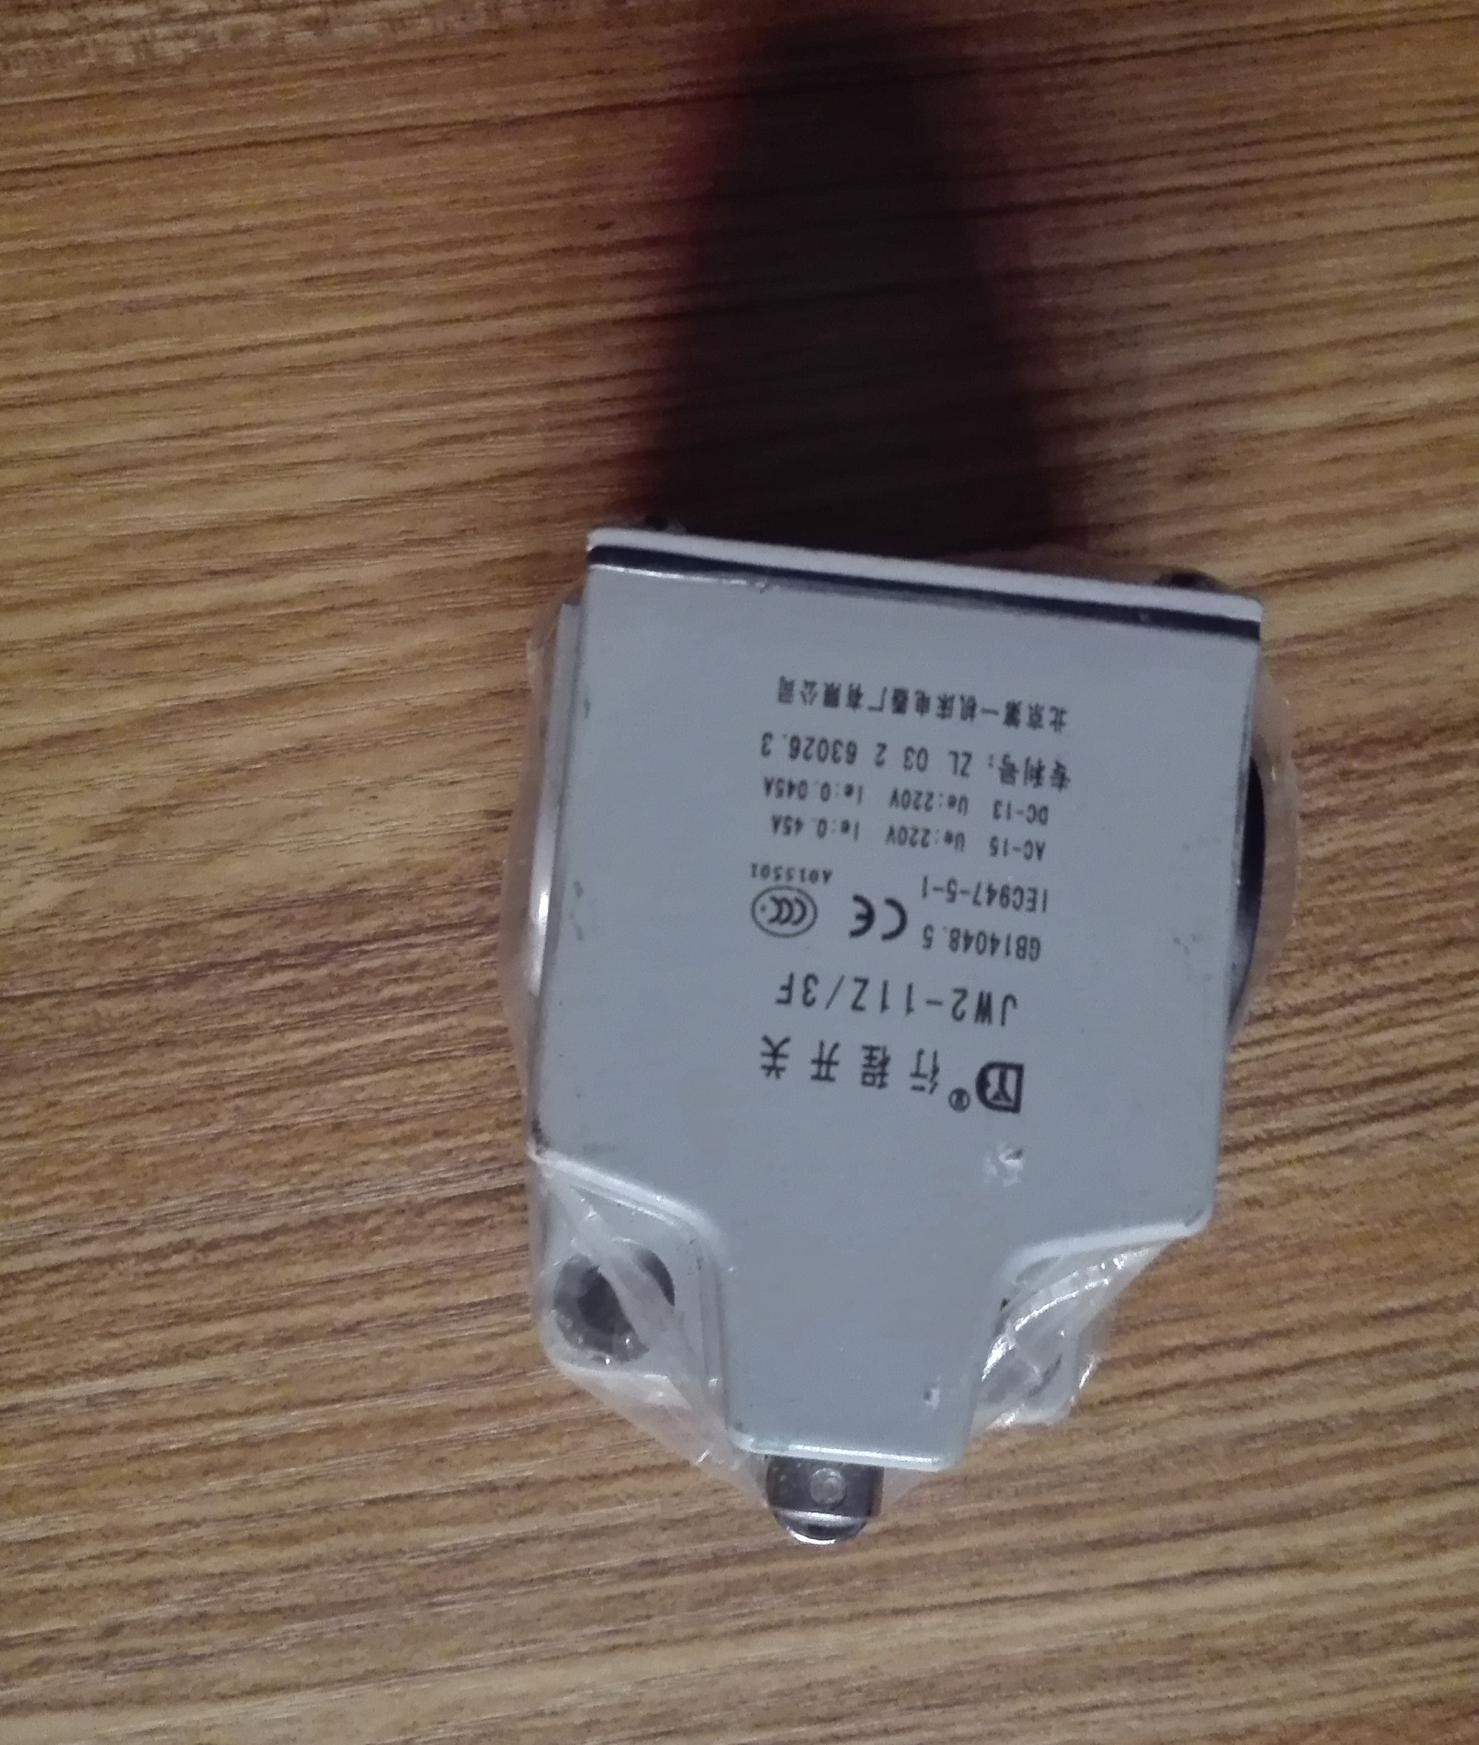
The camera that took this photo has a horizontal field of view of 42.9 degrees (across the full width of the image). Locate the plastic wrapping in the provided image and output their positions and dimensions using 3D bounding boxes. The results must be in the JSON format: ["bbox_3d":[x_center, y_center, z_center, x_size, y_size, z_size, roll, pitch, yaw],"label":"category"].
[{"bbox_3d":[0.012,0.018,0.191,0.068,0.053,0.092,6,88,-3],"label":"plastic wrapping"}]

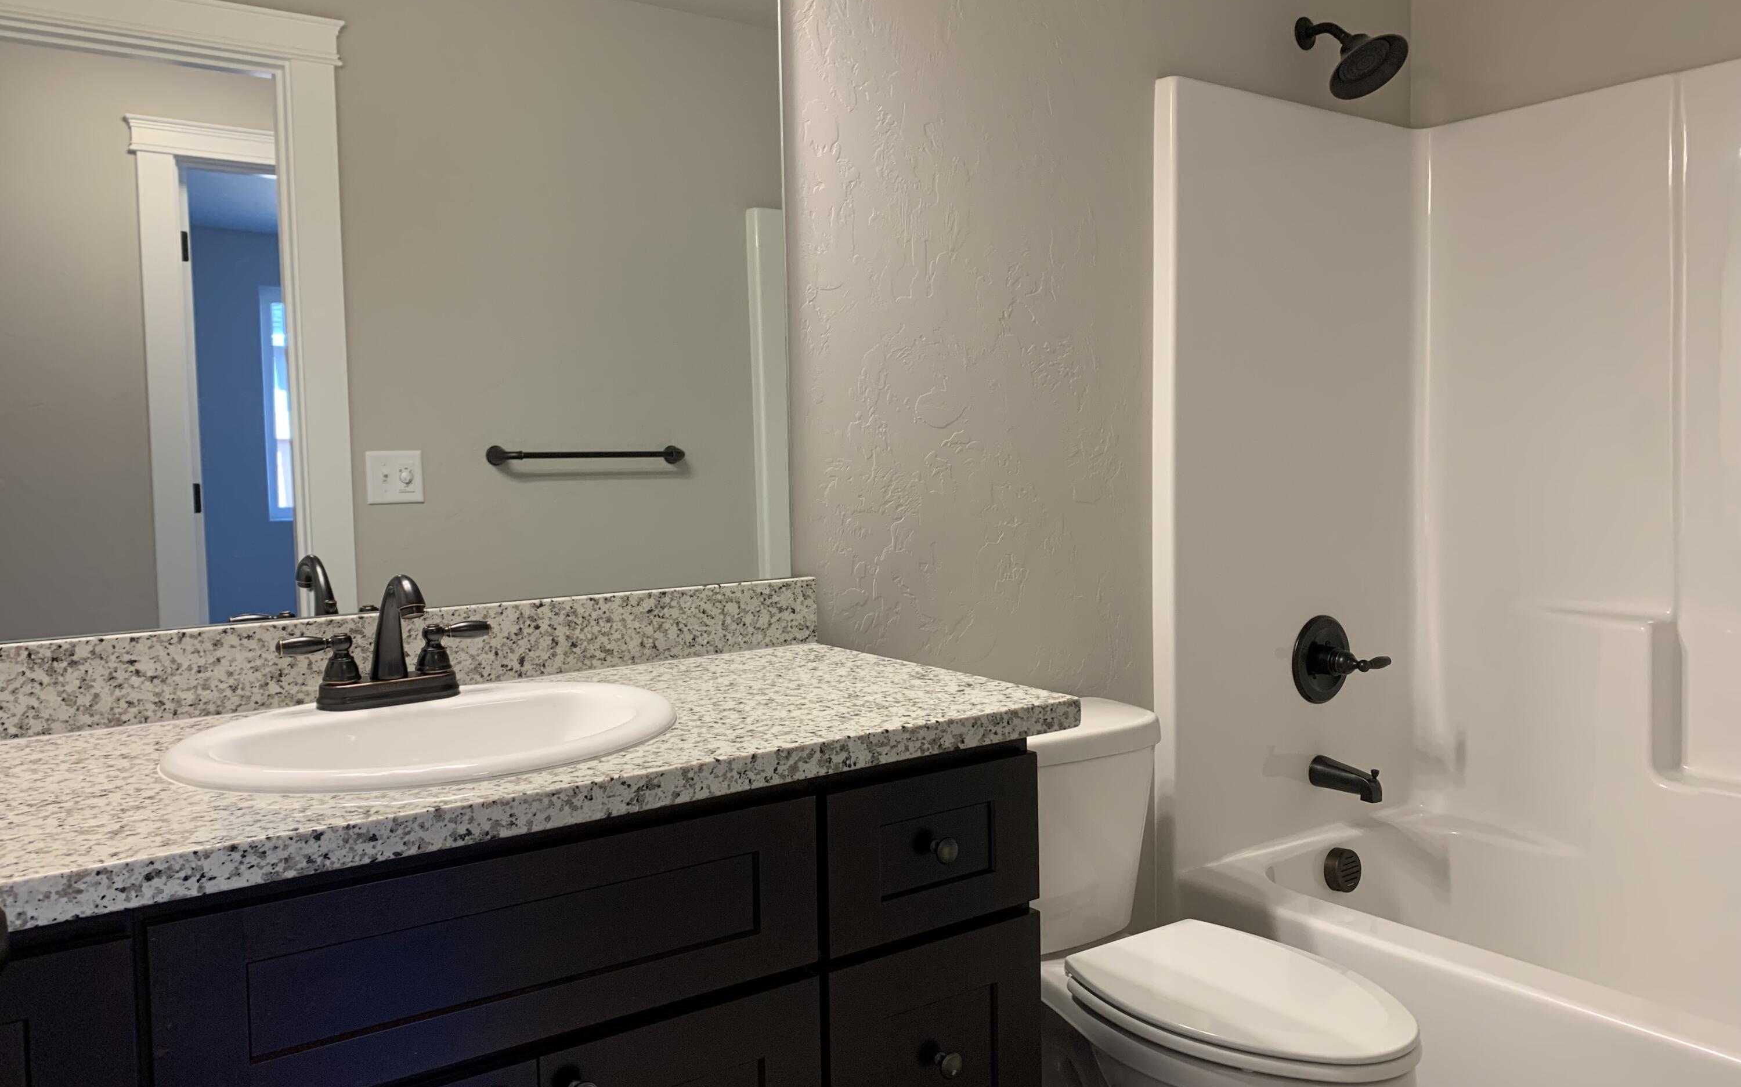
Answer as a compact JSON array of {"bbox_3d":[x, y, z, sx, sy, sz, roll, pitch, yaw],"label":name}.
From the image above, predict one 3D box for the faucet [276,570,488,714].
[{"bbox_3d":[-0.523,0.108,1.452,0.238,0.147,0.138,-4,5,-35],"label":"faucet"}]

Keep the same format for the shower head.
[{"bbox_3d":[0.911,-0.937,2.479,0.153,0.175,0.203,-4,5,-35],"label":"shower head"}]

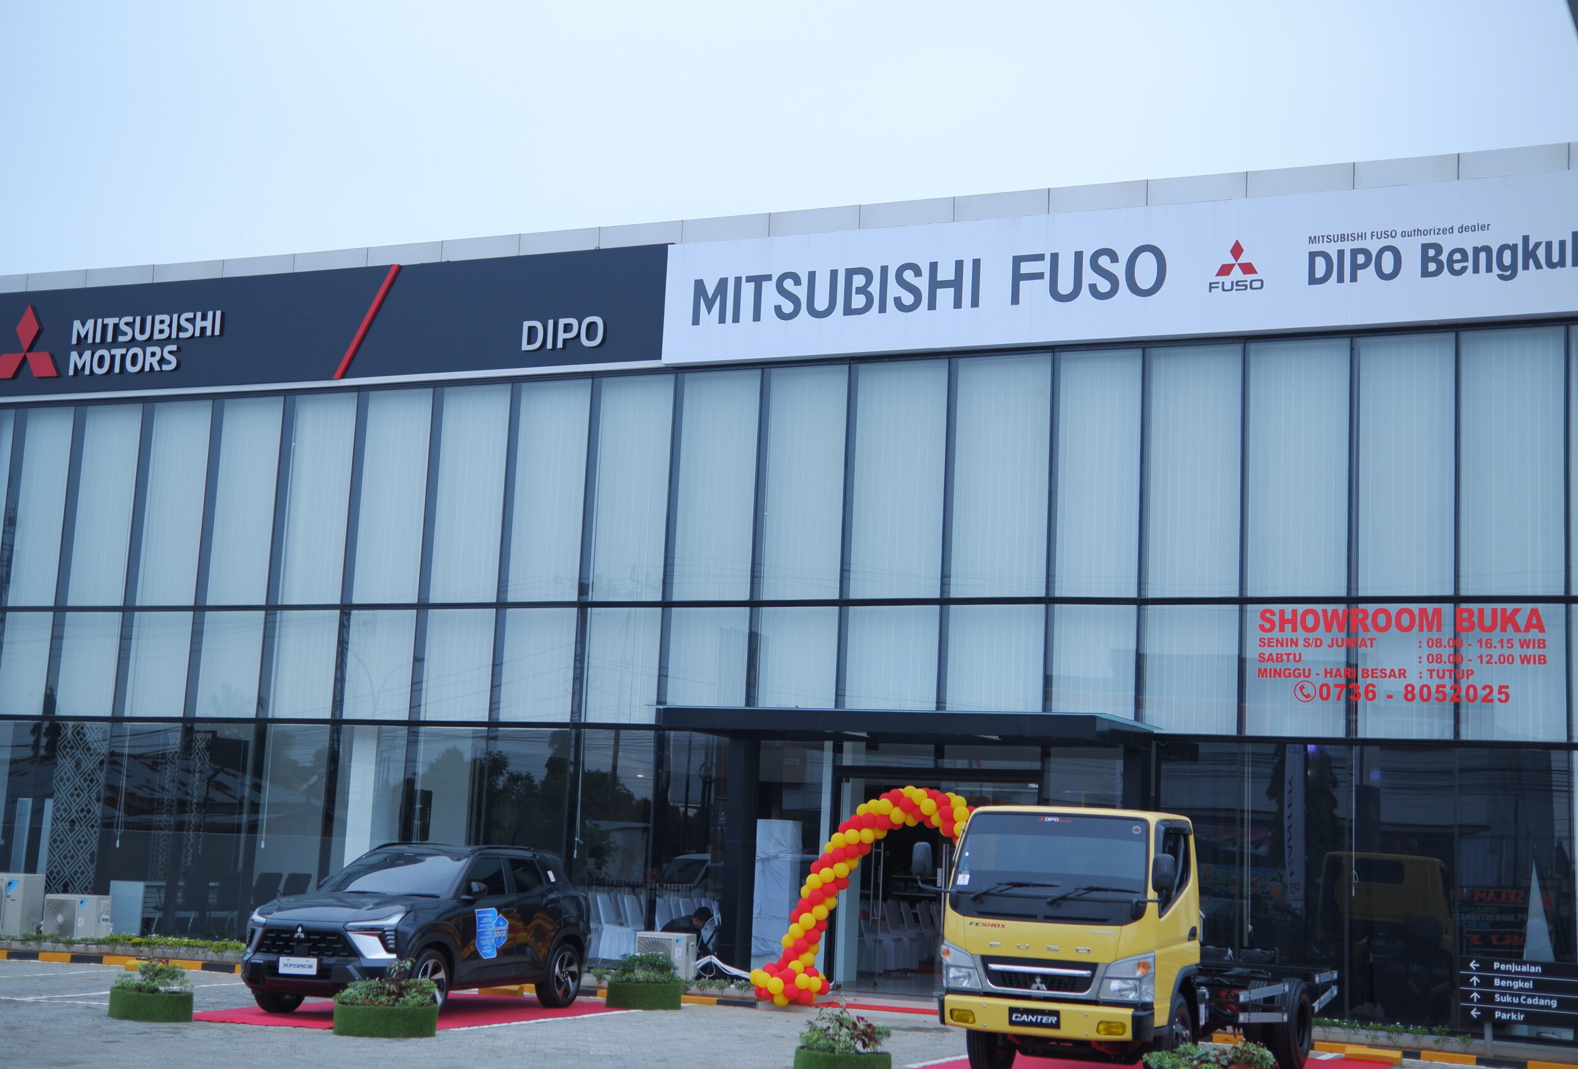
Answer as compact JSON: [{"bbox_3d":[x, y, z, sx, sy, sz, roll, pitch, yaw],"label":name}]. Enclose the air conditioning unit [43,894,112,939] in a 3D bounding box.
[{"bbox_3d":[-9.507,5.131,29.730,0.850,0.620,0.320,-1,-10,23],"label":"air conditioning unit"}]

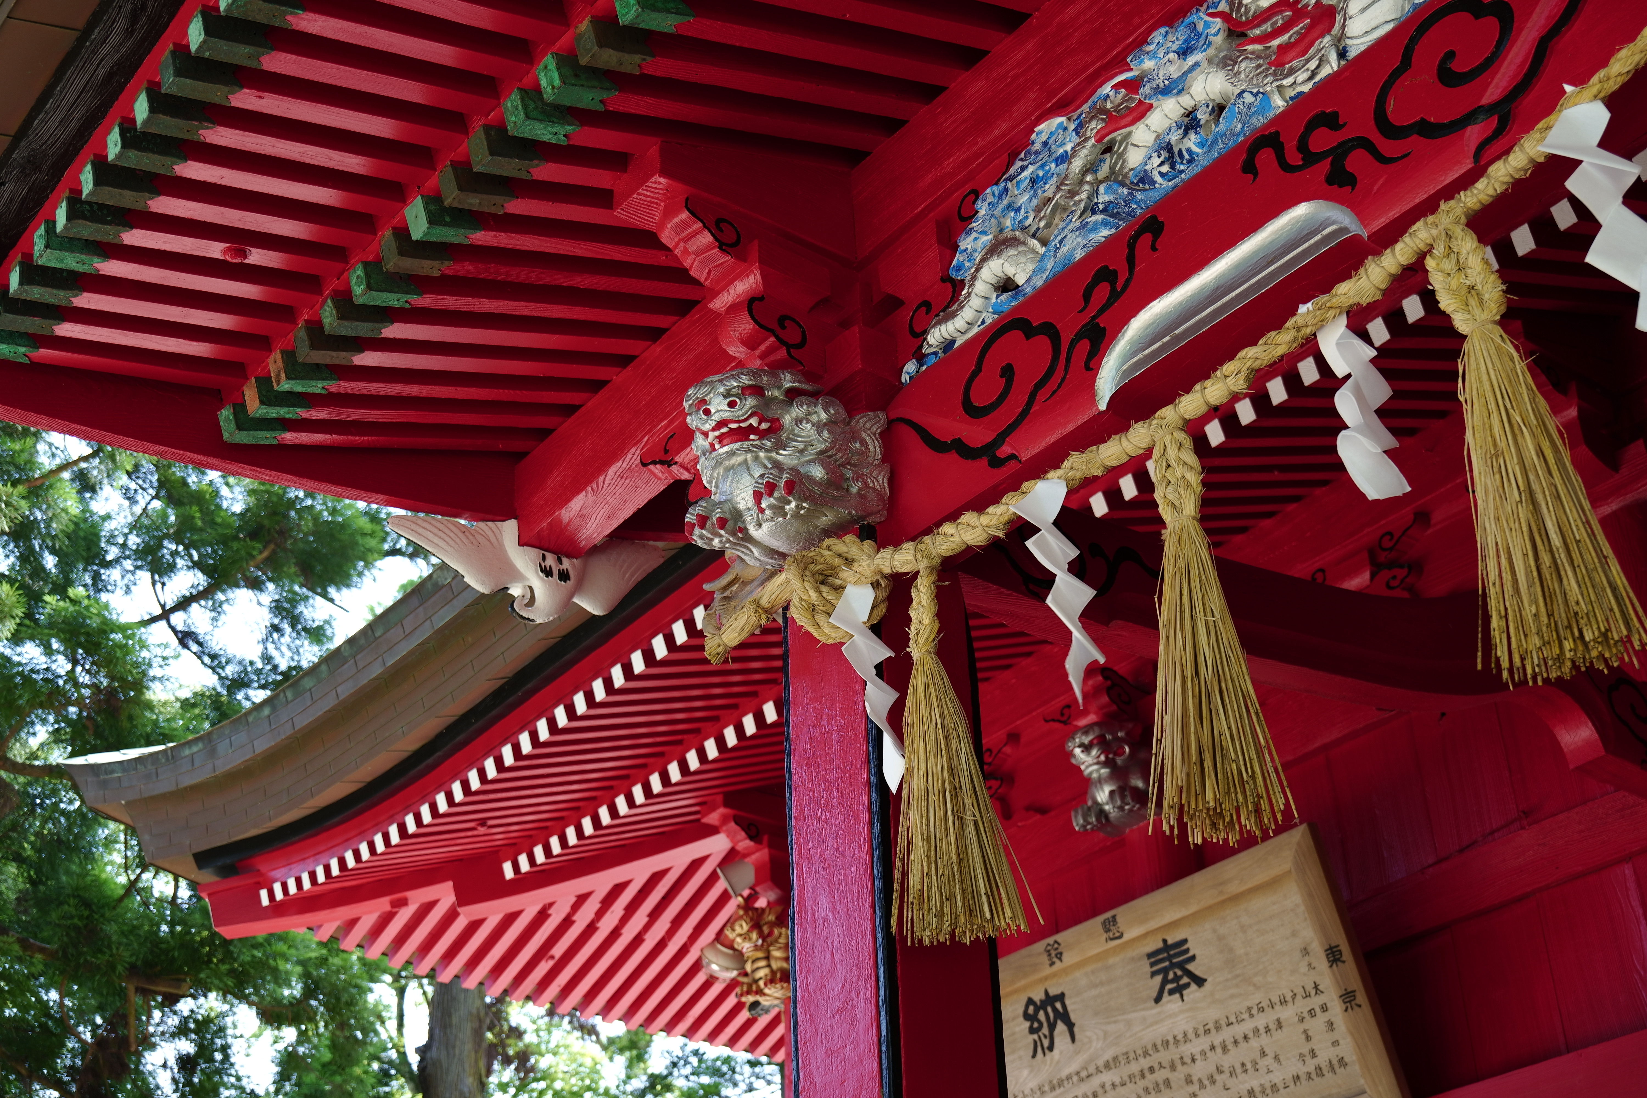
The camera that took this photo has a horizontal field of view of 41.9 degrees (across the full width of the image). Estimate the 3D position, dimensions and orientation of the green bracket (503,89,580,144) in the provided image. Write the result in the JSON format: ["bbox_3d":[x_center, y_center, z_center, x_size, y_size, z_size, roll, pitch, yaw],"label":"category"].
[{"bbox_3d":[-0.479,-0.734,3.641,0.116,0.064,0.049,0,-24,-41],"label":"green bracket"}]

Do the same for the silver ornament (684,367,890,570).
[{"bbox_3d":[-0.054,-0.123,3.313,0.252,0.266,0.259,-28,-39,36],"label":"silver ornament"}]

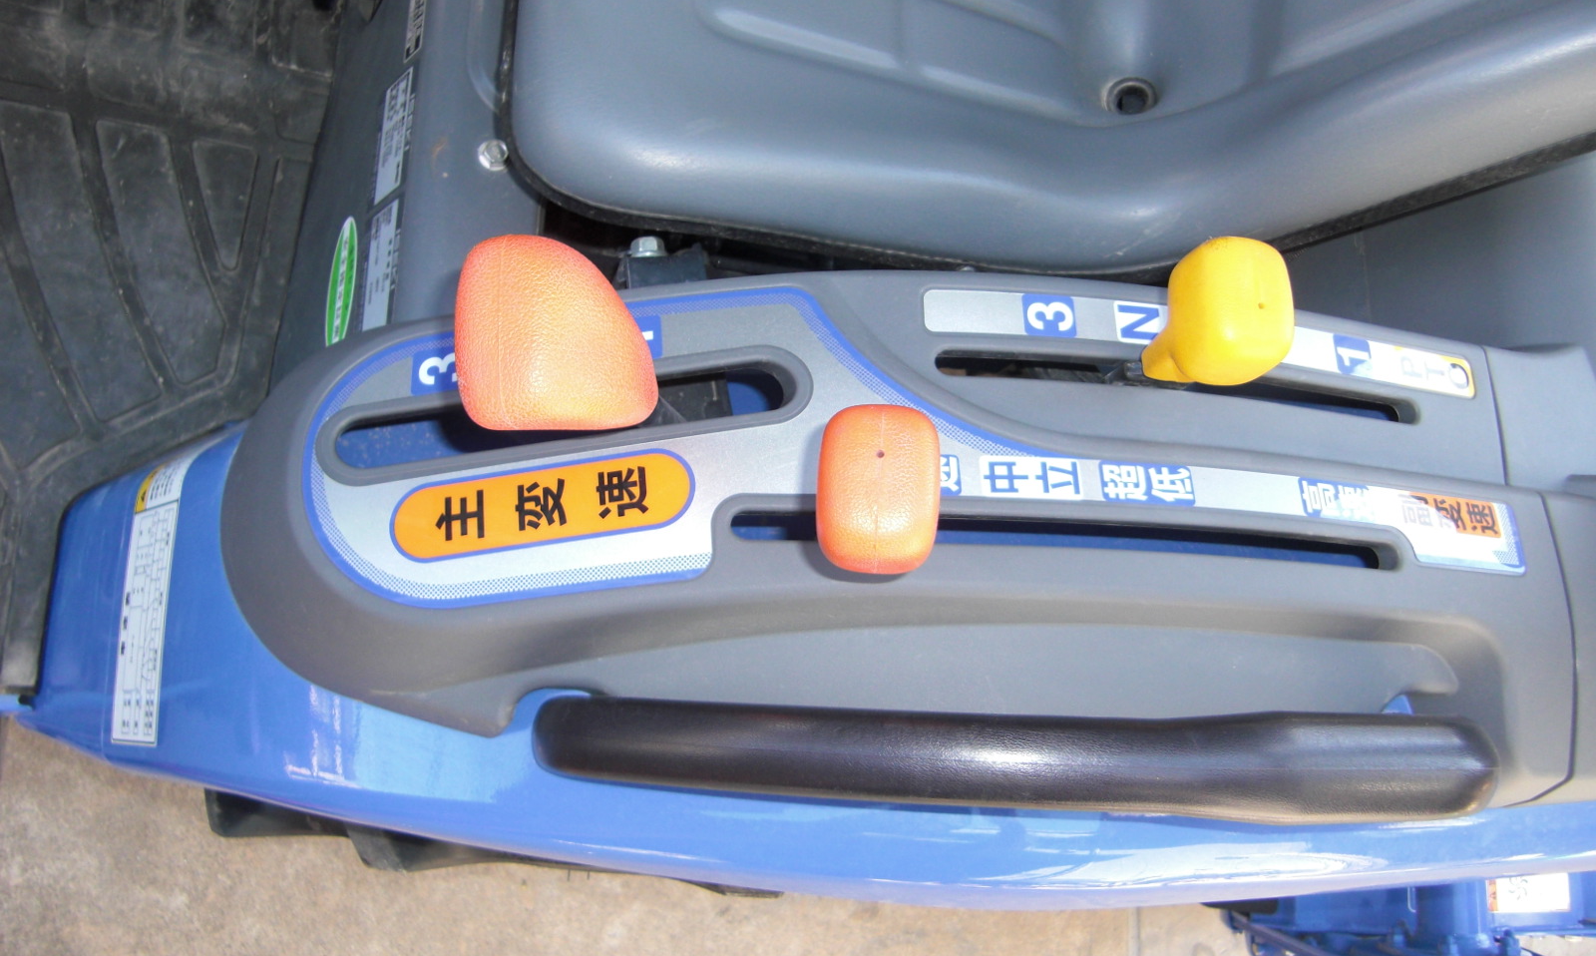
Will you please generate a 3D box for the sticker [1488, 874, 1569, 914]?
[{"bbox_3d":[0.522,0.293,0.920,0.058,0.002,0.036,-1,75,2],"label":"sticker"}]

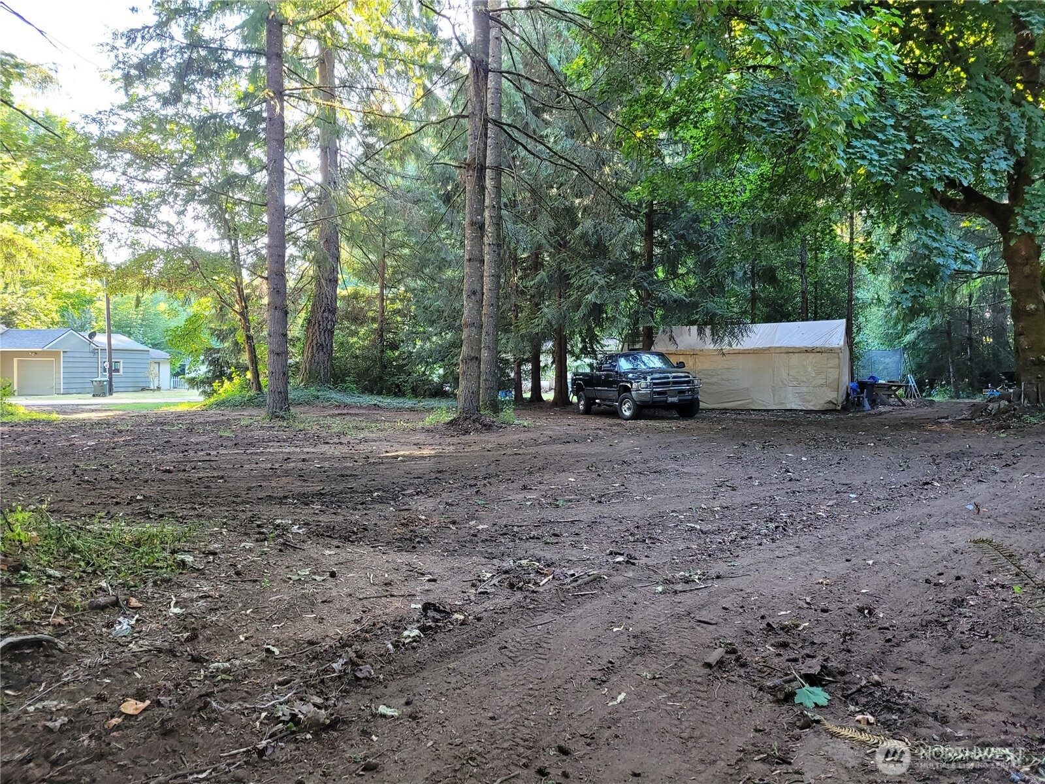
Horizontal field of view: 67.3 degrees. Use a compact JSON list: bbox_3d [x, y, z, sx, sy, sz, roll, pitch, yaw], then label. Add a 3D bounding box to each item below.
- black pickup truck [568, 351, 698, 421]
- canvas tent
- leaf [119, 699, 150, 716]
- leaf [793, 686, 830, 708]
[{"bbox_3d":[3.344,-0.213,24.112,2.040,1.950,5.680,-2,1,-16],"label":"black pickup truck"},{"bbox_3d":[8.193,-0.979,28.267,6.400,3.000,2.850,0,1,26],"label":"canvas tent"},{"bbox_3d":[-1.668,1.359,3.379,0.130,0.030,0.085,0,4,-12],"label":"leaf"},{"bbox_3d":[1.287,1.356,3.489,0.145,0.030,0.165,-5,9,-11],"label":"leaf"}]

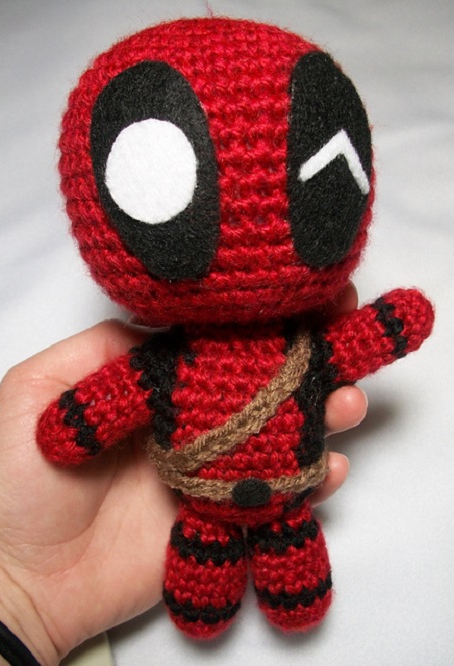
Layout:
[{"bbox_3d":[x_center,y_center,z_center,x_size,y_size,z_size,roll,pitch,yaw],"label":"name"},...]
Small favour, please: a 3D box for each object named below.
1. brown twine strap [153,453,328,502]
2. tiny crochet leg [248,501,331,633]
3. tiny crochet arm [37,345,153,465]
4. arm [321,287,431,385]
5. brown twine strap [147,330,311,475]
[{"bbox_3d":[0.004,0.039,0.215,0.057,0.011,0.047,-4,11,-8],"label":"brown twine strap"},{"bbox_3d":[0.021,0.079,0.228,0.027,0.042,0.027,-9,12,-8],"label":"tiny crochet leg"},{"bbox_3d":[-0.038,0.022,0.197,0.038,0.022,0.022,-32,14,-16],"label":"tiny crochet arm"},{"bbox_3d":[0.049,0.001,0.216,0.038,0.021,0.021,-31,14,5],"label":"arm"},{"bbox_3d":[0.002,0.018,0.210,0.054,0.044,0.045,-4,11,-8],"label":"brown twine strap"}]

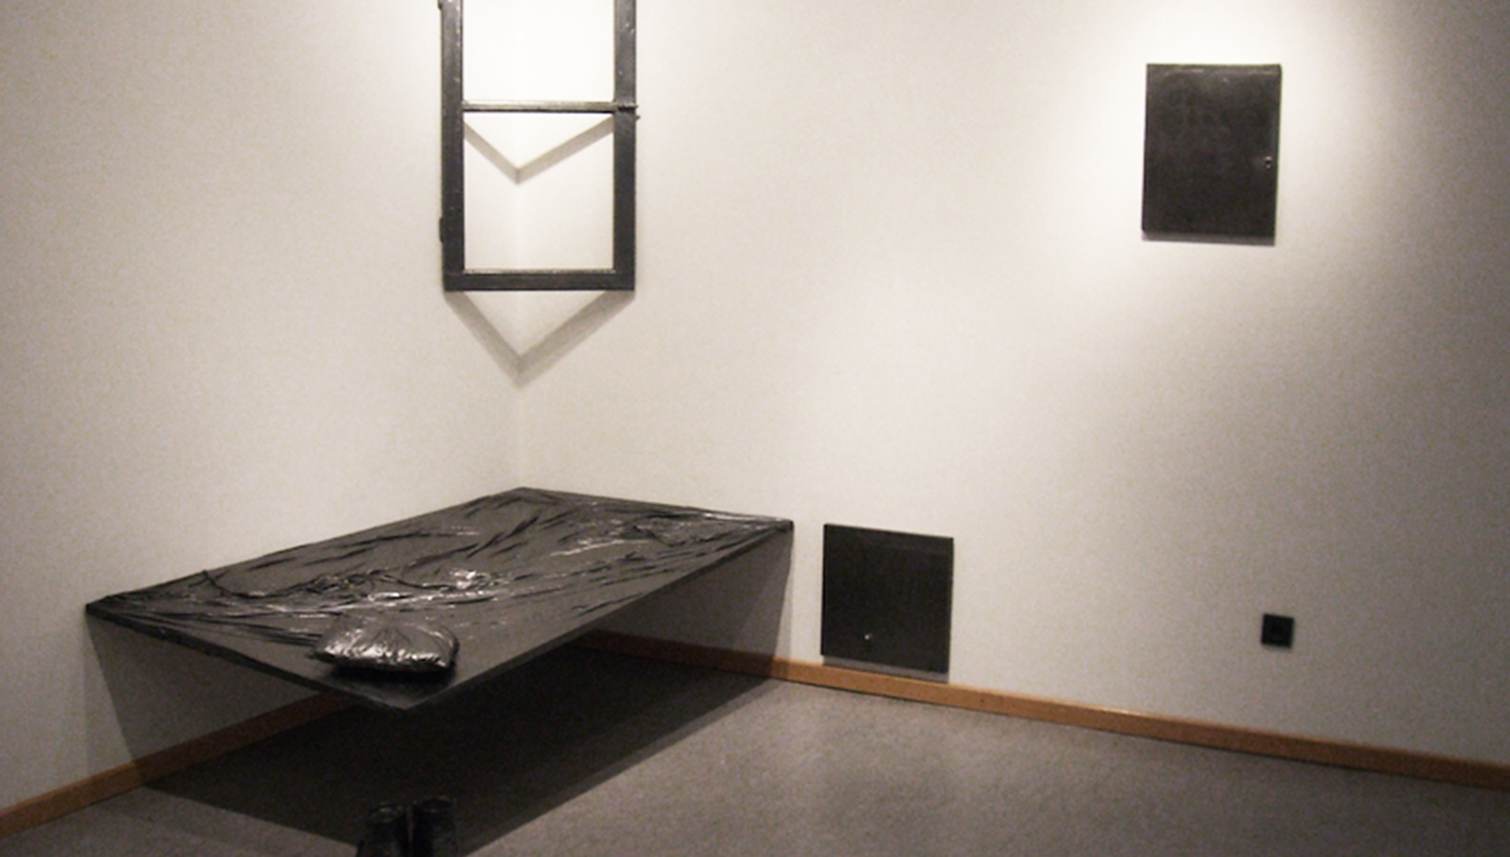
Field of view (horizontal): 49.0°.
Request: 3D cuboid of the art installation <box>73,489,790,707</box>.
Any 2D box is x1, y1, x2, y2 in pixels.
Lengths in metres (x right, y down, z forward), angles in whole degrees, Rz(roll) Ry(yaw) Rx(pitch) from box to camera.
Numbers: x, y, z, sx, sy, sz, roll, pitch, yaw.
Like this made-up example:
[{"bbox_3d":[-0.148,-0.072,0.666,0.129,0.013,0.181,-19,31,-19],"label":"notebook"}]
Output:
[{"bbox_3d":[-0.759,0.393,4.563,1.020,0.055,1.798,5,10,27],"label":"art installation"}]

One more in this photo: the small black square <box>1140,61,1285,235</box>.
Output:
[{"bbox_3d":[1.200,-0.734,4.357,0.352,0.445,0.030,5,10,27],"label":"small black square"}]

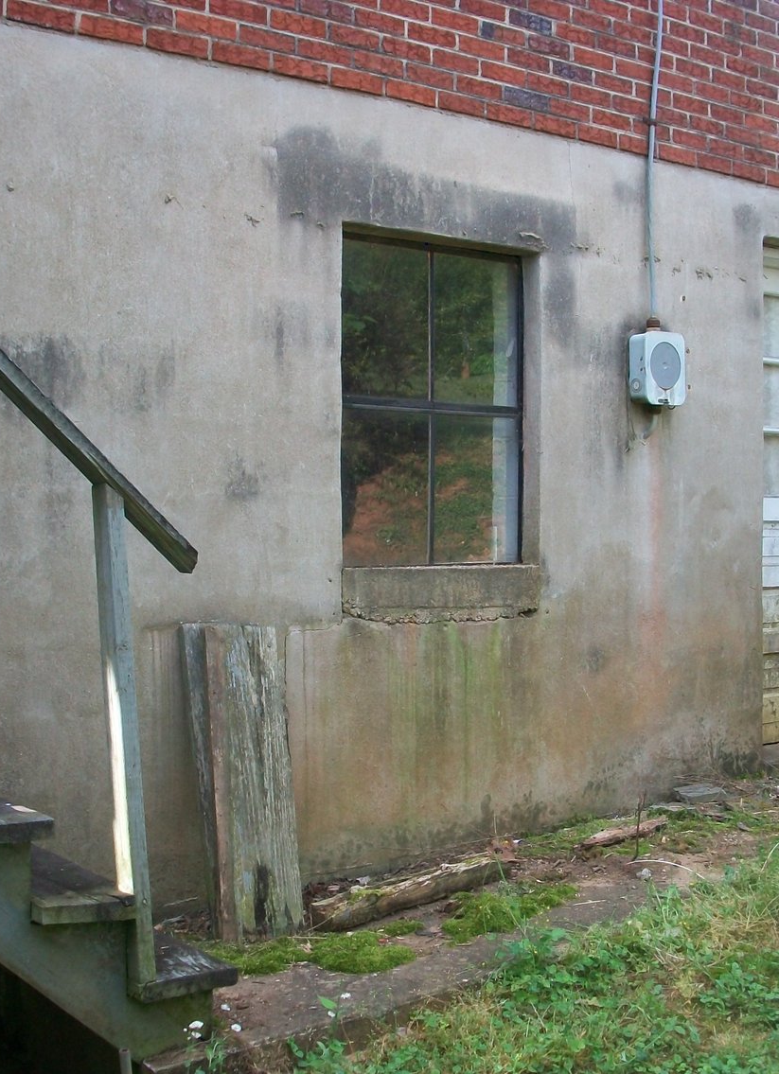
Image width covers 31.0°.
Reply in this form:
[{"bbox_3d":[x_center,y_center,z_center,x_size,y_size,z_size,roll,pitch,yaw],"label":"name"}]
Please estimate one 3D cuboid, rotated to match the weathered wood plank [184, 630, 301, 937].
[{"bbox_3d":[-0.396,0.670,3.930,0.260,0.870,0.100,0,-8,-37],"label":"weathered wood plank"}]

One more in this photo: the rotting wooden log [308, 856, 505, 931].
[{"bbox_3d":[0.072,1.018,4.061,0.680,0.080,0.100,-5,4,-42],"label":"rotting wooden log"}]

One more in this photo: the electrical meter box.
[{"bbox_3d":[0.960,-0.598,4.998,0.208,0.262,0.090,-1,1,-37],"label":"electrical meter box"}]

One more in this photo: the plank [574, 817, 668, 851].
[{"bbox_3d":[0.763,0.975,4.606,0.370,0.050,0.070,-4,4,-34],"label":"plank"}]

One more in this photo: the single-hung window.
[{"bbox_3d":[0.118,-0.426,4.588,0.795,1.030,0.080,-1,1,-37],"label":"single-hung window"}]

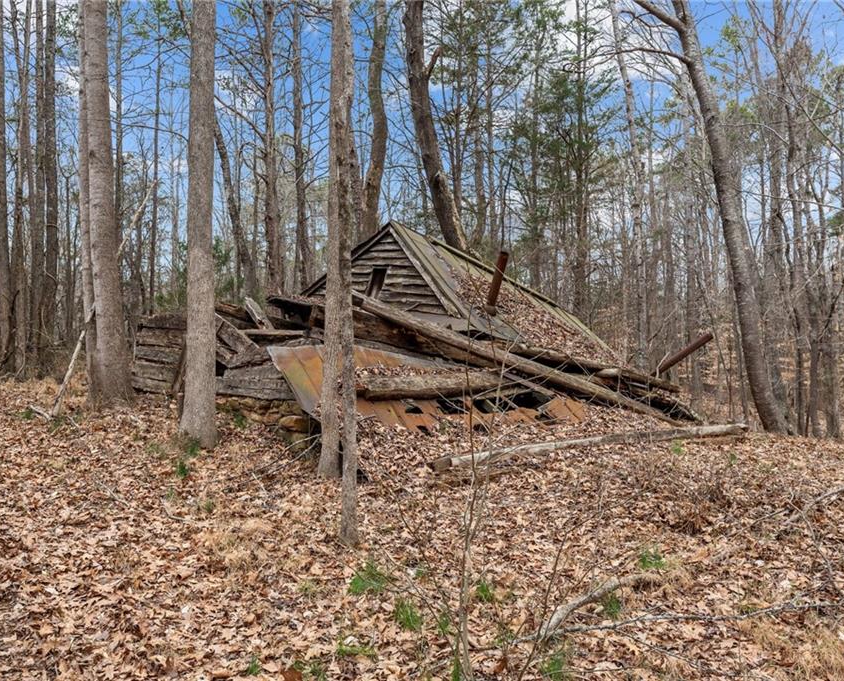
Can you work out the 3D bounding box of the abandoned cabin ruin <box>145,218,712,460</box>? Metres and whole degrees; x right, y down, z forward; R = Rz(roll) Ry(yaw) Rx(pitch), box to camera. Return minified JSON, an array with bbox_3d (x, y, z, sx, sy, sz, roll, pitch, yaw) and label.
[{"bbox_3d":[-0.150,-0.450,11.800,9.300,3.300,5.600,0,0,13],"label":"abandoned cabin ruin"}]

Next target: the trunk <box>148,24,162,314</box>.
[{"bbox_3d":[-7.800,-4.300,20.000,0.200,10.400,0.200,2,0,0],"label":"trunk"}]

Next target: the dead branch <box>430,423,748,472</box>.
[{"bbox_3d":[2.380,1.290,8.600,5.000,0.220,0.260,0,0,-25],"label":"dead branch"}]

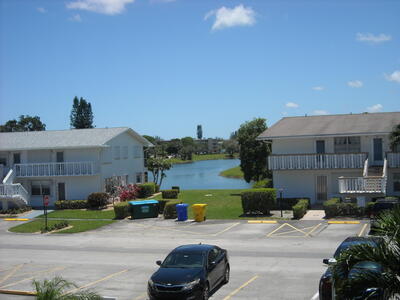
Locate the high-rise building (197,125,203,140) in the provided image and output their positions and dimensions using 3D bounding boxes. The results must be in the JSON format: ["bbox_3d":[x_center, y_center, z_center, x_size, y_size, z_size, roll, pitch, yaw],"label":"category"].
[{"bbox_3d":[-0.288,-9.615,600.000,6.000,30.000,6.000,-2,0,17],"label":"high-rise building"}]

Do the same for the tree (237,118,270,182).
[{"bbox_3d":[6.577,0.183,76.000,4.100,8.000,4.100,-2,0,17],"label":"tree"}]

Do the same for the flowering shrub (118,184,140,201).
[{"bbox_3d":[-6.270,3.798,55.500,1.850,1.450,1.600,-2,0,17],"label":"flowering shrub"}]

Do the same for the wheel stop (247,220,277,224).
[{"bbox_3d":[3.824,4.450,38.300,1.830,0.140,0.190,-2,0,17],"label":"wheel stop"}]

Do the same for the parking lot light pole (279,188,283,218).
[{"bbox_3d":[5.335,3.482,41.000,0.250,1.920,0.250,-2,0,17],"label":"parking lot light pole"}]

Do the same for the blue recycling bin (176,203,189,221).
[{"bbox_3d":[-1.098,3.916,39.600,0.730,1.100,0.630,-2,0,-41],"label":"blue recycling bin"}]

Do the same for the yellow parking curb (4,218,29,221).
[{"bbox_3d":[-12.557,4.776,42.700,1.880,0.140,0.200,-2,0,17],"label":"yellow parking curb"}]

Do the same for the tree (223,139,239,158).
[{"bbox_3d":[15.401,-0.745,310.000,8.000,9.800,7.500,-2,0,0],"label":"tree"}]

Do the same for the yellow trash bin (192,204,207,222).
[{"bbox_3d":[0.013,3.974,39.300,0.850,1.130,0.700,-2,0,-44],"label":"yellow trash bin"}]

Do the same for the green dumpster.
[{"bbox_3d":[-3.727,4.049,41.900,1.850,1.220,1.100,-2,0,-18],"label":"green dumpster"}]

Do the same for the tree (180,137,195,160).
[{"bbox_3d":[-5.625,-0.519,270.000,5.800,10.200,5.800,-2,0,17],"label":"tree"}]

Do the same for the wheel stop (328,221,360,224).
[{"bbox_3d":[8.469,4.282,36.700,1.830,0.140,0.190,-2,0,17],"label":"wheel stop"}]

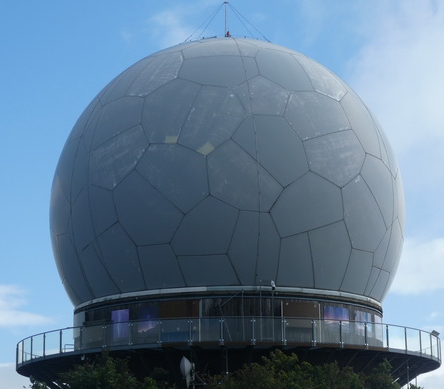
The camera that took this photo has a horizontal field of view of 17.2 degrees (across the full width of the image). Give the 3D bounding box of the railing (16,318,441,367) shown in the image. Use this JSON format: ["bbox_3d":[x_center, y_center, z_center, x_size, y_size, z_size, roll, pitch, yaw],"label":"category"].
[{"bbox_3d":[0.342,8.232,73.233,20.987,1.150,20.987,-1,-13,0],"label":"railing"}]

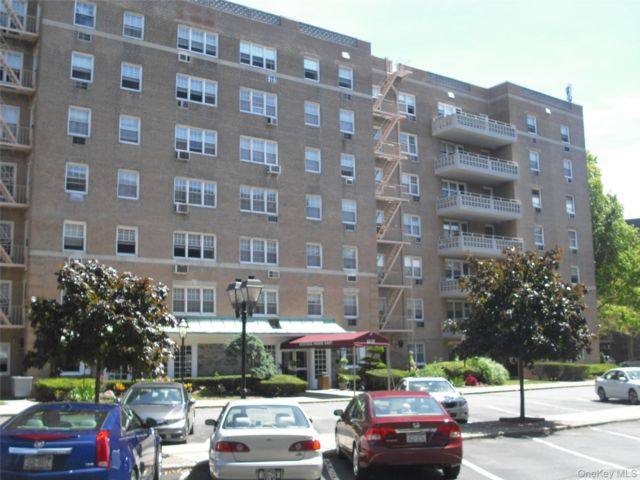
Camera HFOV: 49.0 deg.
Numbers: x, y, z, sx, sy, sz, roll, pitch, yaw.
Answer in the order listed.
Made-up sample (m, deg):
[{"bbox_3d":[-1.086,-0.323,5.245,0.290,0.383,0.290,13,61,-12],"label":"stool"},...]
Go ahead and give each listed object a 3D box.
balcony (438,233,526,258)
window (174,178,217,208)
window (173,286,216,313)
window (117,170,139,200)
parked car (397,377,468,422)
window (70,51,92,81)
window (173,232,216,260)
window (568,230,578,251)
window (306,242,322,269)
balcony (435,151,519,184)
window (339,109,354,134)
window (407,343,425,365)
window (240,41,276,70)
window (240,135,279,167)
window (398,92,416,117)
[{"bbox_3d":[10.980,0.520,47.690,5.740,1.300,2.200,5,-11,-32],"label":"balcony"},{"bbox_3d":[-6.448,-2.434,36.598,2.347,1.418,0.150,5,-11,-33],"label":"window"},{"bbox_3d":[-6.402,3.098,35.804,2.357,1.384,0.150,5,-11,-33],"label":"window"},{"bbox_3d":[-9.493,-2.724,34.870,1.041,1.418,0.150,5,-11,-33],"label":"window"},{"bbox_3d":[3.570,5.273,23.600,1.820,1.460,4.700,0,-10,-6],"label":"parked car"},{"bbox_3d":[-11.787,-8.579,34.878,1.057,1.431,0.150,5,-11,-33],"label":"window"},{"bbox_3d":[-6.518,0.325,36.813,2.374,1.431,0.150,5,-11,-33],"label":"window"},{"bbox_3d":[19.460,-0.003,54.016,0.984,1.418,0.150,5,-11,-33],"label":"window"},{"bbox_3d":[-0.293,0.883,39.405,1.041,1.388,0.150,5,-11,-33],"label":"window"},{"bbox_3d":[11.142,-5.030,49.717,6.038,1.079,2.278,5,-11,-33],"label":"balcony"},{"bbox_3d":[1.711,-7.314,43.595,1.057,1.431,0.150,5,-11,-33],"label":"window"},{"bbox_3d":[6.295,7.451,45.647,1.476,1.390,0.150,5,-11,-33],"label":"window"},{"bbox_3d":[-3.514,-10.493,40.168,2.379,1.384,0.150,5,-11,-33],"label":"window"},{"bbox_3d":[-3.291,-4.824,38.382,2.315,1.362,0.150,5,-11,-33],"label":"window"},{"bbox_3d":[6.123,-9.410,48.962,1.502,1.431,0.150,5,-11,-33],"label":"window"}]

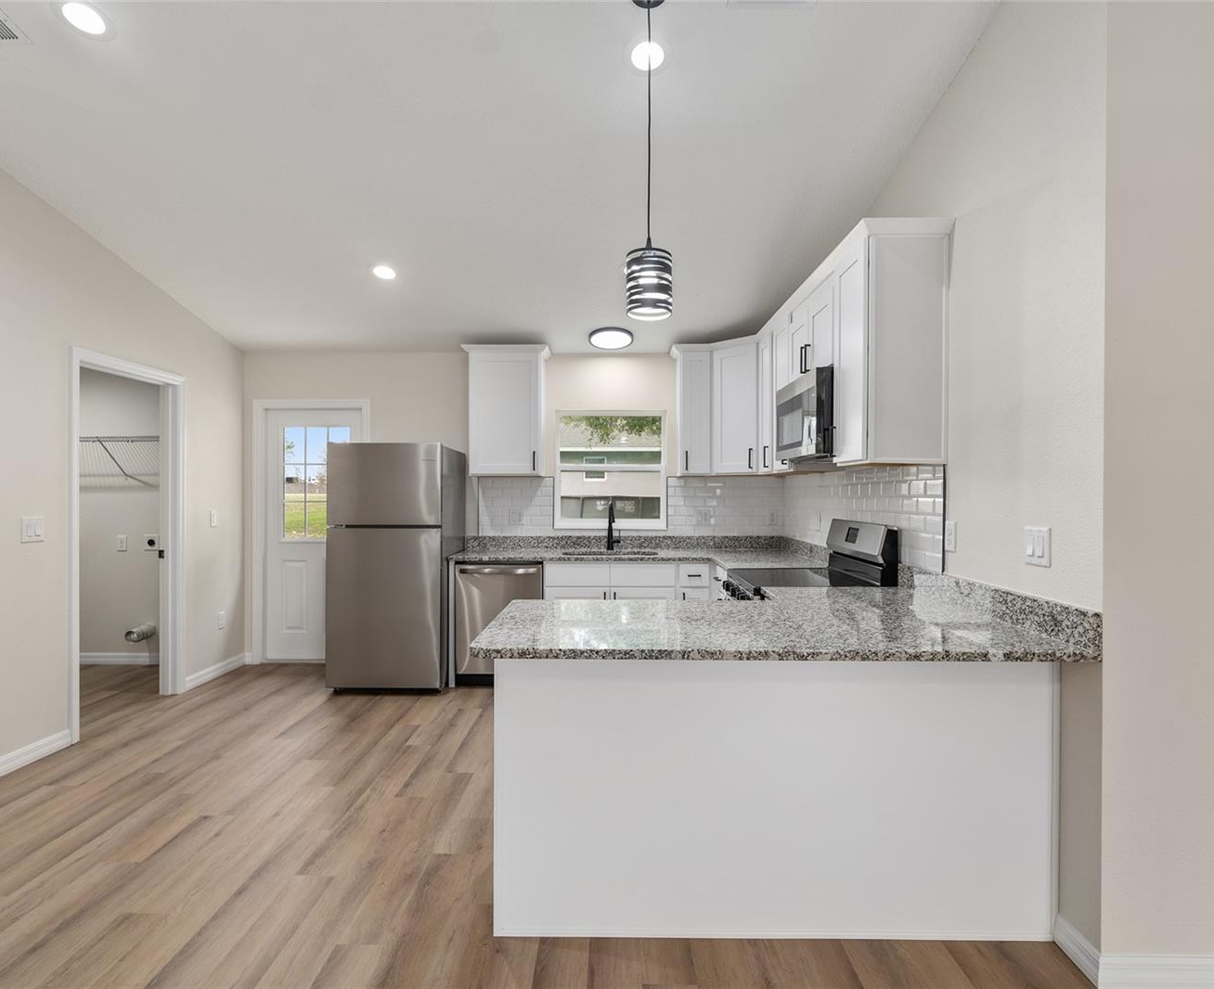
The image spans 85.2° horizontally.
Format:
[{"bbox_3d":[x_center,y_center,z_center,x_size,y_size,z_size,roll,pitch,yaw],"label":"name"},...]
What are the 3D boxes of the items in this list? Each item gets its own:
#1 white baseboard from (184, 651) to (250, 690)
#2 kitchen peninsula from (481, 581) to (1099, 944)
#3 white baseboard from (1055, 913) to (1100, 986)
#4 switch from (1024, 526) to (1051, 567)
[{"bbox_3d":[-2.860,1.282,4.844,0.015,0.087,0.710,0,0,1],"label":"white baseboard"},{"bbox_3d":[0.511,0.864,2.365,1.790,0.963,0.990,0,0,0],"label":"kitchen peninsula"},{"bbox_3d":[1.352,1.306,1.896,0.014,0.087,0.185,0,0,1],"label":"white baseboard"},{"bbox_3d":[1.357,0.165,2.084,0.010,0.118,0.121,0,0,1],"label":"switch"}]

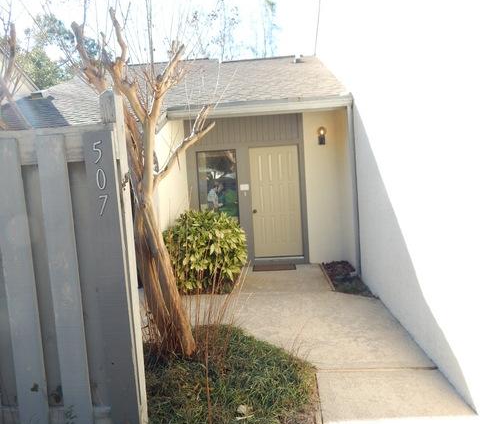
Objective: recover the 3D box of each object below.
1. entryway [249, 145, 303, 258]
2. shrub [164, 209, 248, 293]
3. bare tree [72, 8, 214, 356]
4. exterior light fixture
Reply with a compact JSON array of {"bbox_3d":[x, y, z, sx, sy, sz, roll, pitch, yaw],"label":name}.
[{"bbox_3d":[0.673,-0.172,7.521,0.910,2.040,0.140,-3,4,6],"label":"entryway"},{"bbox_3d":[-0.499,0.549,6.392,1.250,1.200,1.150,-3,4,6],"label":"shrub"},{"bbox_3d":[-0.808,-0.241,3.837,1.270,3.200,1.150,-3,4,6],"label":"bare tree"},{"bbox_3d":[1.461,-1.351,7.228,0.170,0.330,0.180,-3,4,6],"label":"exterior light fixture"}]

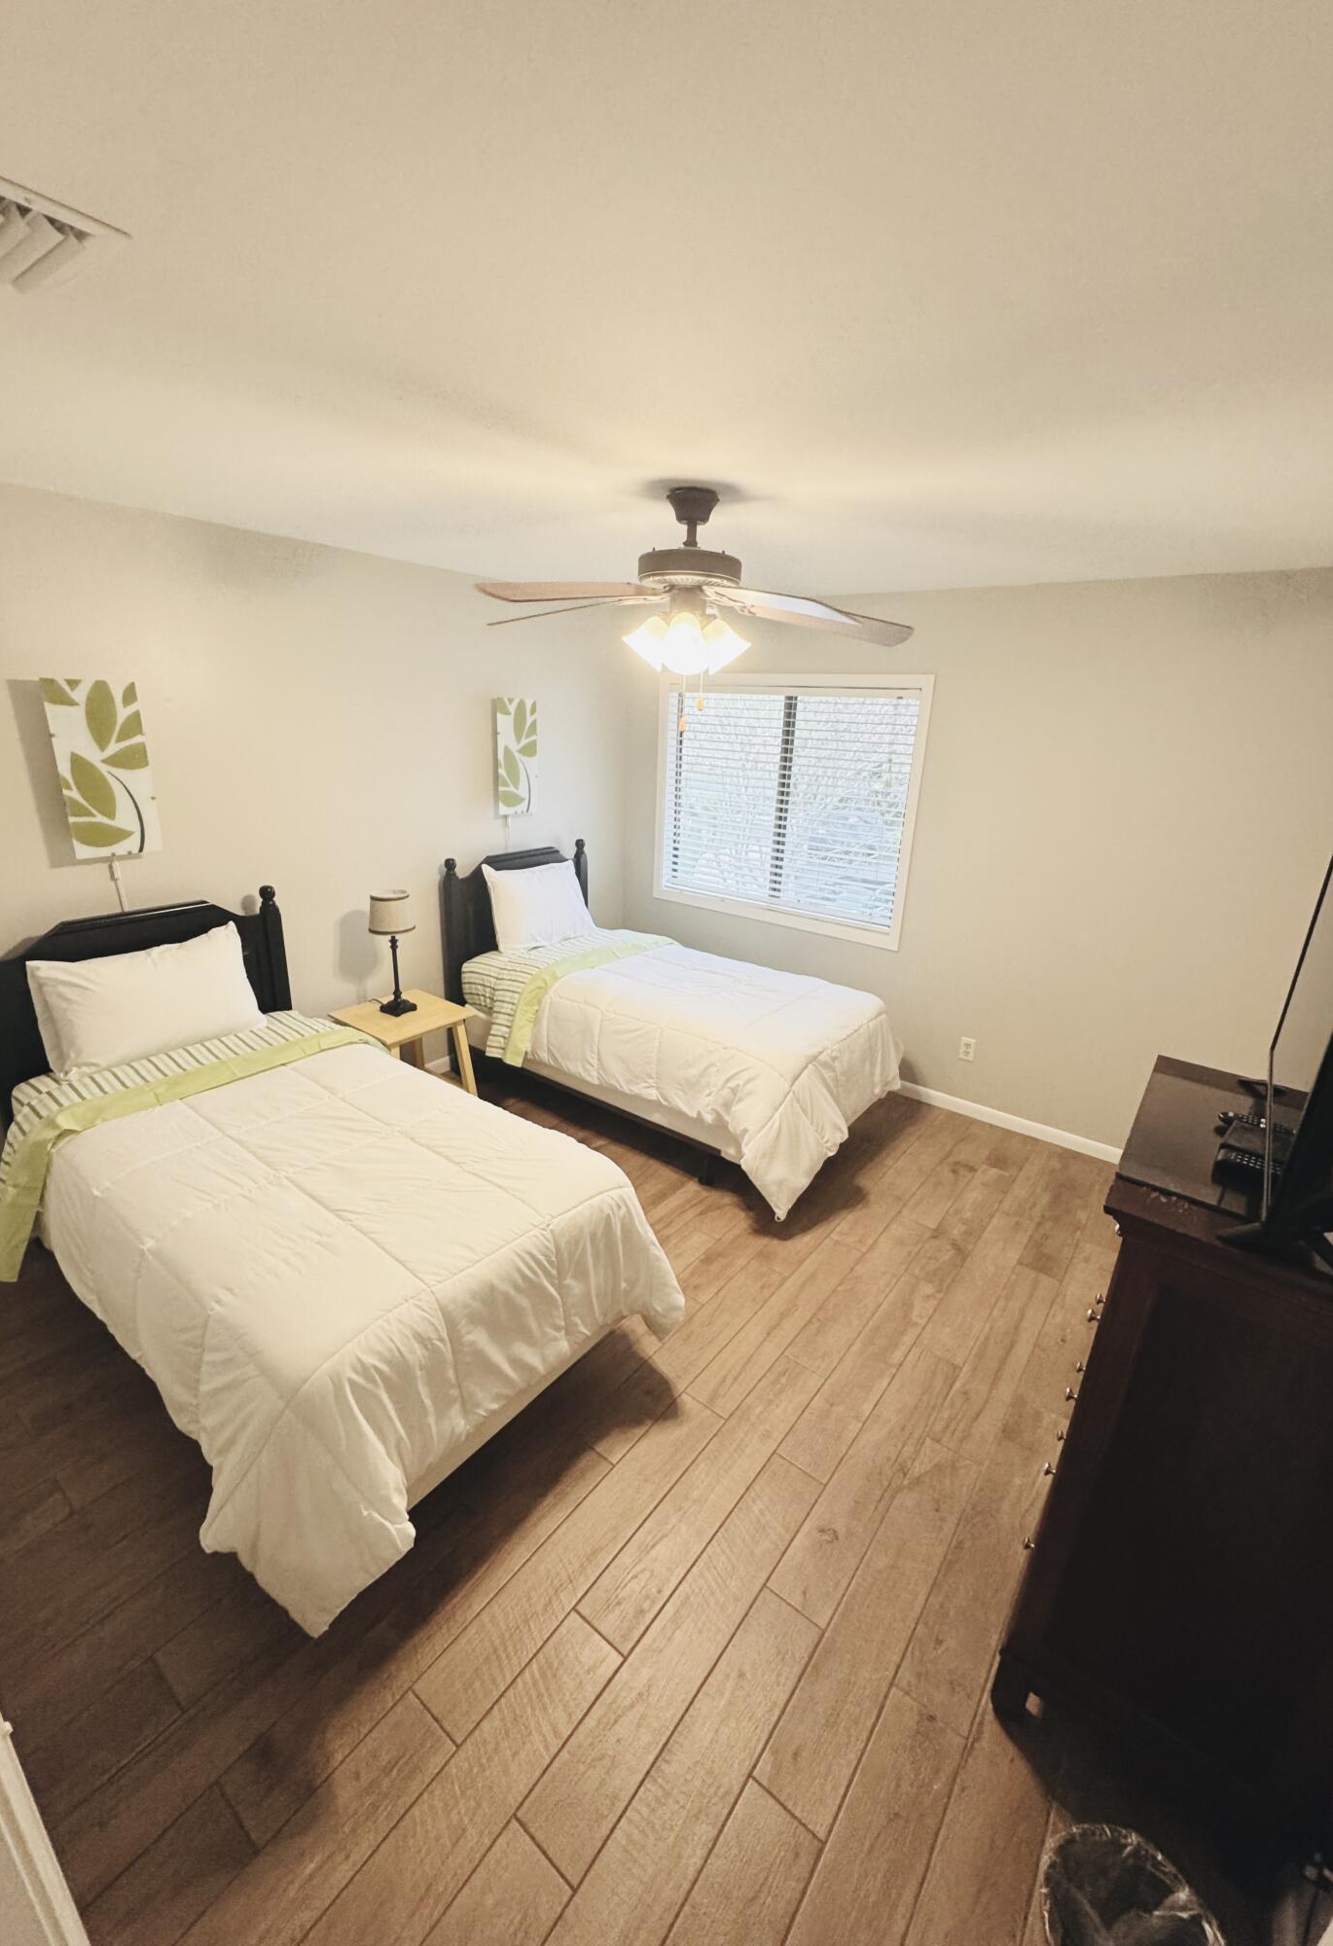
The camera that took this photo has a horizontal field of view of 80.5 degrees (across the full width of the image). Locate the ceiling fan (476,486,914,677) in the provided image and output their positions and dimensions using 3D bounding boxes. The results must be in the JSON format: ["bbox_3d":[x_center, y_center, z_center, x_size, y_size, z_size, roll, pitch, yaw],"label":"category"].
[{"bbox_3d":[0.062,-1.082,2.223,1.290,0.465,1.260,5,19,6],"label":"ceiling fan"}]

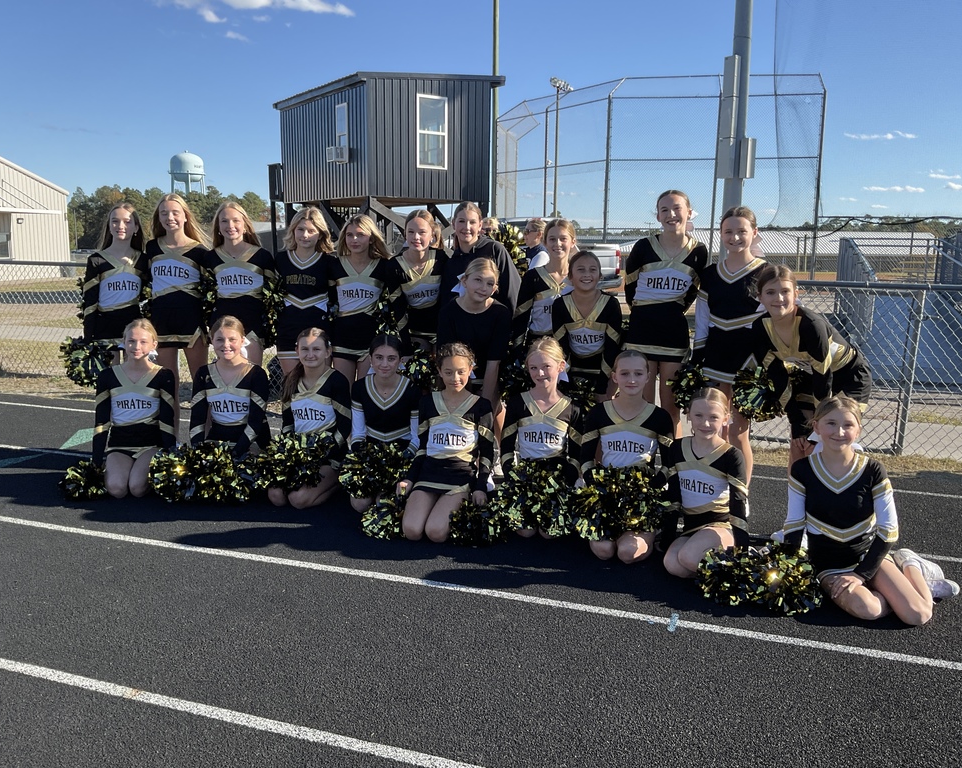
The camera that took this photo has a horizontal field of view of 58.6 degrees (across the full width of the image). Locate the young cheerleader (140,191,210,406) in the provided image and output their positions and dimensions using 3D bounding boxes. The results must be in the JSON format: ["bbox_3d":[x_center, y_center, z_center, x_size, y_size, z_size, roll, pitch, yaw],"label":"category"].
[{"bbox_3d":[-1.847,-0.358,5.279,0.440,1.581,0.300,-1,10,-9],"label":"young cheerleader"}]

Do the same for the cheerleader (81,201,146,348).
[{"bbox_3d":[-2.087,-0.290,5.027,0.430,1.516,0.300,-3,10,-24],"label":"cheerleader"}]

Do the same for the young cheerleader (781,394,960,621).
[{"bbox_3d":[1.431,0.440,3.272,0.600,0.757,0.570,4,10,18],"label":"young cheerleader"}]

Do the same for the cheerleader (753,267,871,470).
[{"bbox_3d":[1.469,0.091,3.845,0.420,1.247,0.750,10,13,42],"label":"cheerleader"}]

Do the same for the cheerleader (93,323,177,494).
[{"bbox_3d":[-1.851,0.102,4.611,0.420,0.889,0.580,-3,10,-22],"label":"cheerleader"}]

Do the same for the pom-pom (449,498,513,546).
[{"bbox_3d":[-0.002,0.607,3.785,0.265,0.210,0.250,1,10,0],"label":"pom-pom"}]

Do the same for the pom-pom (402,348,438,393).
[{"bbox_3d":[-0.332,-0.062,4.628,0.240,0.260,0.230,0,10,-3],"label":"pom-pom"}]

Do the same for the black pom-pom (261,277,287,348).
[{"bbox_3d":[-1.200,-0.399,4.976,0.190,0.420,0.220,1,10,0],"label":"black pom-pom"}]

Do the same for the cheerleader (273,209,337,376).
[{"bbox_3d":[-0.987,-0.246,4.899,0.380,1.520,0.280,1,10,-1],"label":"cheerleader"}]

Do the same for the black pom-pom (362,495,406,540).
[{"bbox_3d":[-0.428,0.605,3.890,0.250,0.210,0.230,1,10,0],"label":"black pom-pom"}]

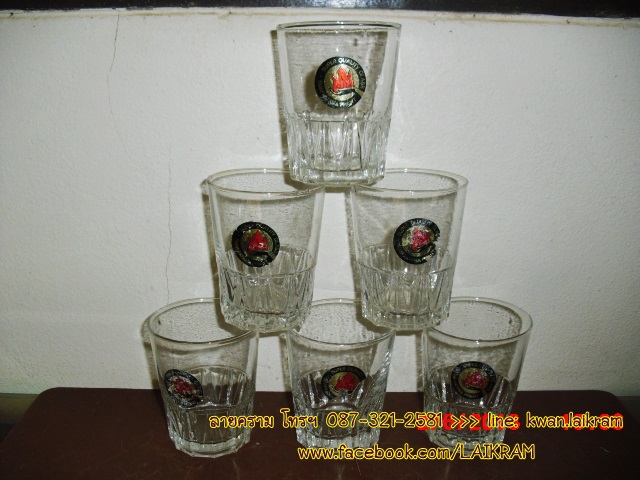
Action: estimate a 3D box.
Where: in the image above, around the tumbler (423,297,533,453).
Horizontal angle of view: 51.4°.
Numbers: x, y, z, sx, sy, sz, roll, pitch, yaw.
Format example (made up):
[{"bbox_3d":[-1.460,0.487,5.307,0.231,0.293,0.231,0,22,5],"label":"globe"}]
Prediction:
[{"bbox_3d":[0.076,0.068,0.332,0.052,0.065,0.052,3,18,10],"label":"tumbler"}]

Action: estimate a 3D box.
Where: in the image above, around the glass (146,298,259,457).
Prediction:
[{"bbox_3d":[-0.055,0.068,0.329,0.052,0.065,0.052,0,17,0],"label":"glass"}]

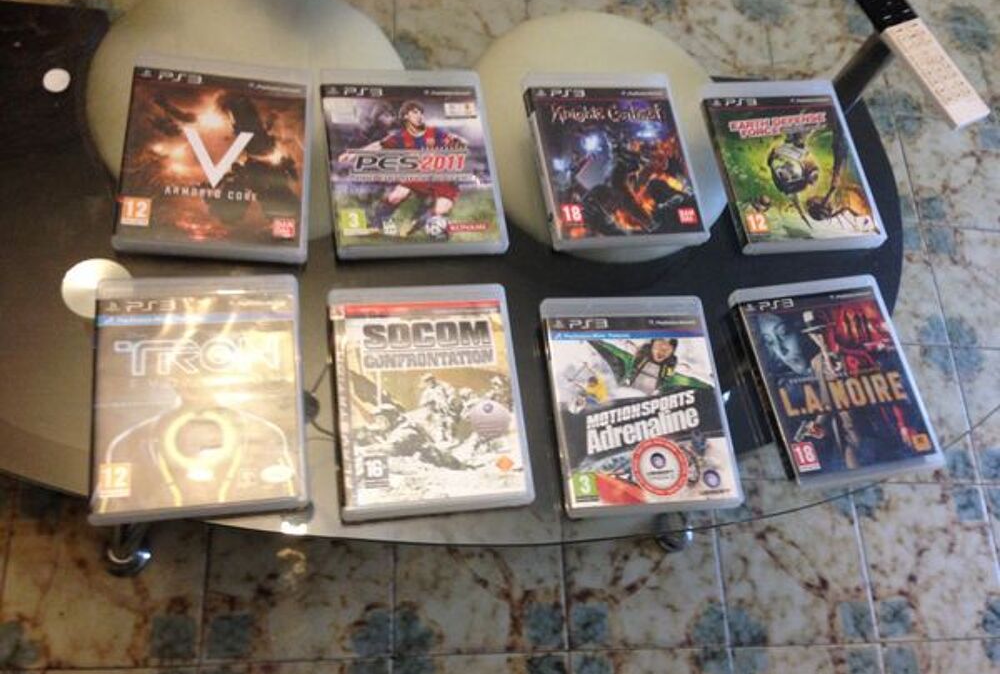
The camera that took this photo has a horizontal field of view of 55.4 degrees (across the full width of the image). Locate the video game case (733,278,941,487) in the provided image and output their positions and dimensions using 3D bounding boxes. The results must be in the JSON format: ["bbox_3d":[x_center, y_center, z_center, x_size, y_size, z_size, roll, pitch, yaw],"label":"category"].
[{"bbox_3d":[0.280,0.032,0.791,0.135,0.015,0.172,-8,70,-17],"label":"video game case"}]

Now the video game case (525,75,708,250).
[{"bbox_3d":[0.099,-0.156,0.826,0.135,0.015,0.172,-4,69,-15],"label":"video game case"}]

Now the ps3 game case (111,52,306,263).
[{"bbox_3d":[-0.216,-0.141,0.743,0.135,0.015,0.171,3,67,-13],"label":"ps3 game case"}]

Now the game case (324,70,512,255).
[{"bbox_3d":[-0.071,-0.144,0.780,0.135,0.015,0.171,-3,69,-15],"label":"game case"}]

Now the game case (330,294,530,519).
[{"bbox_3d":[-0.052,0.044,0.706,0.135,0.015,0.171,-2,68,-15],"label":"game case"}]

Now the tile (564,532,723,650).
[{"bbox_3d":[0.168,0.271,1.146,0.200,0.010,0.200,3,67,-13],"label":"tile"}]

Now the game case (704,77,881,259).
[{"bbox_3d":[0.266,-0.158,0.870,0.135,0.015,0.171,-5,69,-16],"label":"game case"}]

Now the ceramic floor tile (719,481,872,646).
[{"bbox_3d":[0.363,0.281,1.191,0.200,0.010,0.200,3,67,-13],"label":"ceramic floor tile"}]

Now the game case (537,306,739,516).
[{"bbox_3d":[0.109,0.051,0.743,0.135,0.015,0.171,-1,68,-14],"label":"game case"}]

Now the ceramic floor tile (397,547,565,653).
[{"bbox_3d":[-0.026,0.263,1.103,0.200,0.010,0.200,3,67,-13],"label":"ceramic floor tile"}]

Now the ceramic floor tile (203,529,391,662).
[{"bbox_3d":[-0.221,0.254,1.058,0.200,0.010,0.200,3,67,-13],"label":"ceramic floor tile"}]

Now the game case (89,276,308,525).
[{"bbox_3d":[-0.208,0.039,0.668,0.135,0.015,0.172,-2,68,-15],"label":"game case"}]

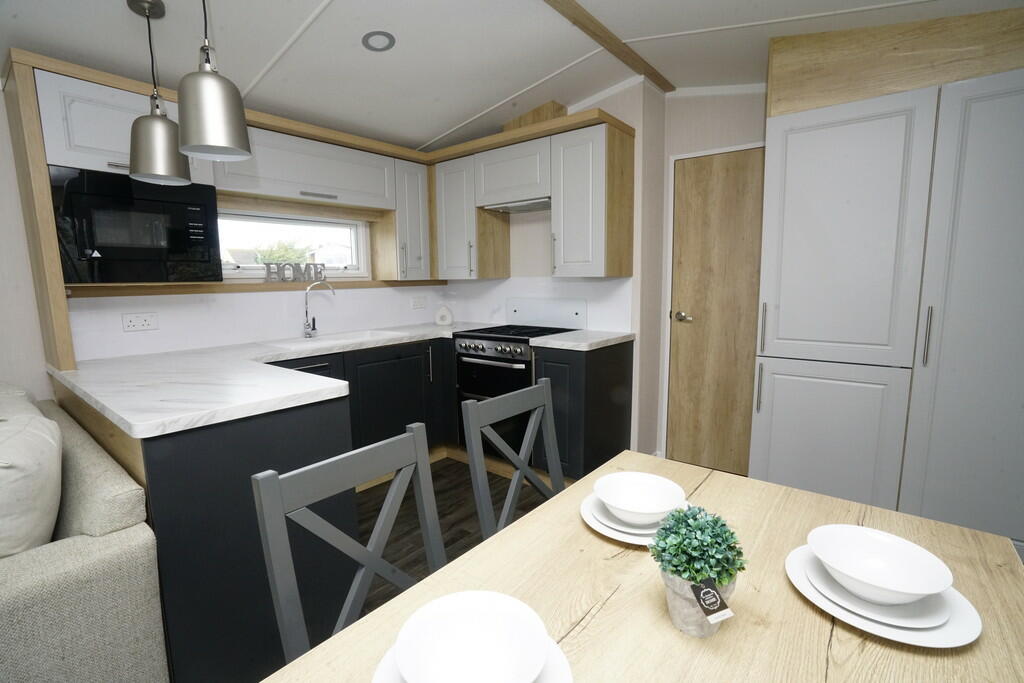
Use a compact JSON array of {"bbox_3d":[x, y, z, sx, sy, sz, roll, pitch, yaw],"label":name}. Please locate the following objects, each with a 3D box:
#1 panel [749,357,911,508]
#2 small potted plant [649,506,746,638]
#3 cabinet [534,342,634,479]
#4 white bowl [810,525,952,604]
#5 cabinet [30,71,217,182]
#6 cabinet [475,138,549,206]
[{"bbox_3d":[1.384,0.447,2.048,0.552,0.719,0.025,5,10,38],"label":"panel"},{"bbox_3d":[0.271,0.330,0.655,0.136,0.167,0.136,5,9,37],"label":"small potted plant"},{"bbox_3d":[0.448,0.424,2.810,0.349,0.839,0.601,5,9,37],"label":"cabinet"},{"bbox_3d":[0.565,0.358,0.711,0.177,0.053,0.177,-1,7,0],"label":"white bowl"},{"bbox_3d":[-1.758,-0.910,2.075,0.320,0.349,0.582,5,9,37],"label":"cabinet"},{"bbox_3d":[0.113,-1.064,2.995,0.595,0.339,0.385,5,9,37],"label":"cabinet"}]

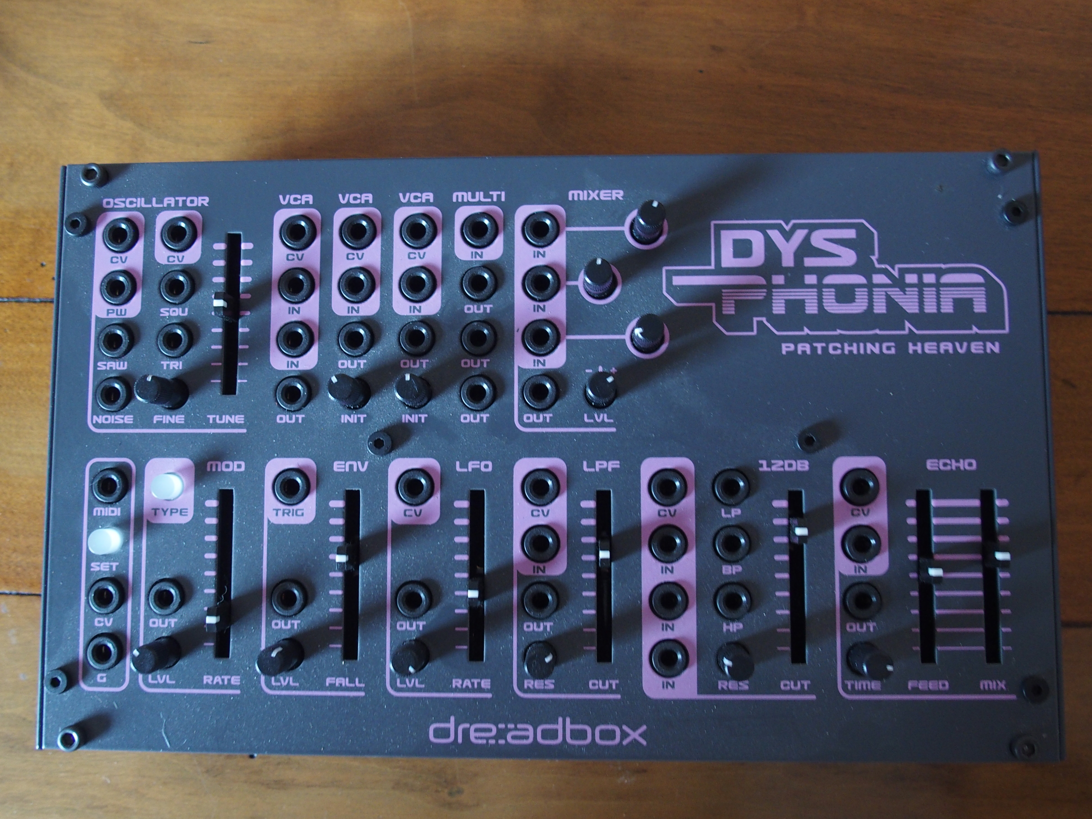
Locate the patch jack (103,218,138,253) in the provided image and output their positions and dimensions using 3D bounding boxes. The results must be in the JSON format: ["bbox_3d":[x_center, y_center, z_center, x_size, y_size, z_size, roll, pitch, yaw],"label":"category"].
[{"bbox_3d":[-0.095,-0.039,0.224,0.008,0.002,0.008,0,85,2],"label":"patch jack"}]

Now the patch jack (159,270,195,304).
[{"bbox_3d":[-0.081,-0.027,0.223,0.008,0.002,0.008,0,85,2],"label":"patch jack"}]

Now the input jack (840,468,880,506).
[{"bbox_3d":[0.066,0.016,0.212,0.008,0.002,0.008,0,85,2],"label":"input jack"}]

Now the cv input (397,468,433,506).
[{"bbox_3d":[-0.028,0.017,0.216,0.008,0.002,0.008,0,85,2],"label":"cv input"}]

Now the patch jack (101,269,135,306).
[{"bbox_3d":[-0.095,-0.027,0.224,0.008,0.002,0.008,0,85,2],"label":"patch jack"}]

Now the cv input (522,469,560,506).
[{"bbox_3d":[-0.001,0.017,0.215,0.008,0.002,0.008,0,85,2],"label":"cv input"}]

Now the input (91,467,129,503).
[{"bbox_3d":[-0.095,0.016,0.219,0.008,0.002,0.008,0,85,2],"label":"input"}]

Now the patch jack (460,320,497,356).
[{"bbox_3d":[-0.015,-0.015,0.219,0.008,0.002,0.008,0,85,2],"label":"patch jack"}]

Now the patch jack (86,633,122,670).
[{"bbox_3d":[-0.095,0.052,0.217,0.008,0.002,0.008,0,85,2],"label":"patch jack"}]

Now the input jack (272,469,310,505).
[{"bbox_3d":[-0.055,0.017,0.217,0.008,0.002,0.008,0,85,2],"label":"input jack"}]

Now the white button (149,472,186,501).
[{"bbox_3d":[-0.082,0.017,0.218,0.005,0.005,0.005,0,85,2],"label":"white button"}]

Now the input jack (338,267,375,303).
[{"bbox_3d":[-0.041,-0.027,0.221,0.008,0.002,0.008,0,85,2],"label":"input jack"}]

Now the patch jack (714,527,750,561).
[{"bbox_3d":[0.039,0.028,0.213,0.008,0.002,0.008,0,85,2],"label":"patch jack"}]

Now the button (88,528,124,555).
[{"bbox_3d":[-0.095,0.029,0.218,0.005,0.005,0.005,0,85,2],"label":"button"}]

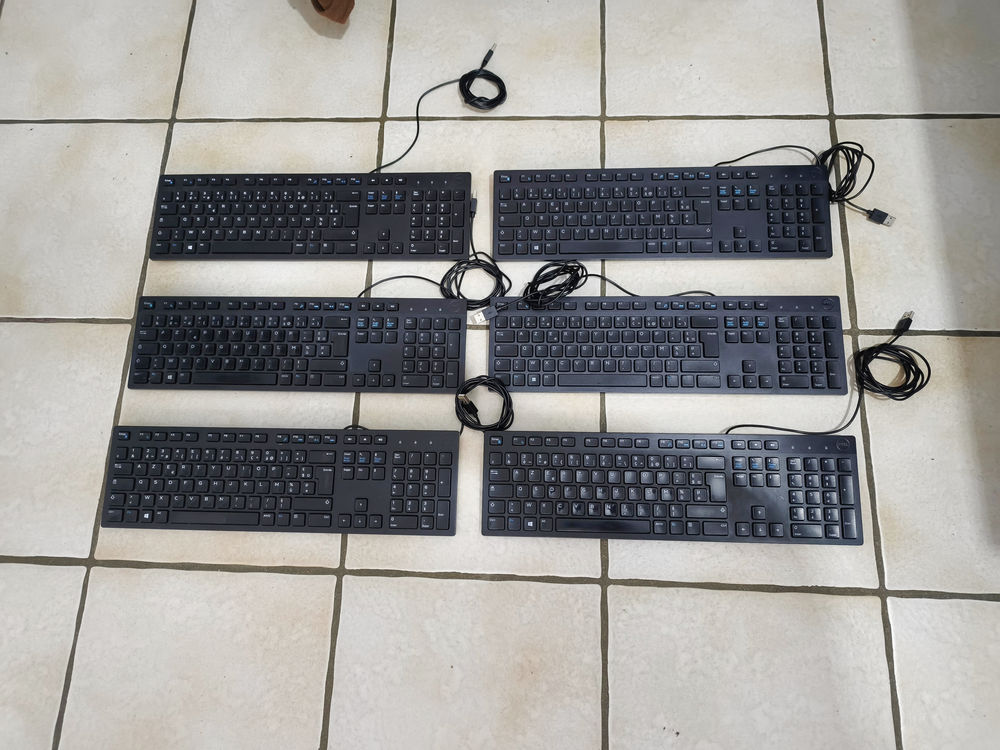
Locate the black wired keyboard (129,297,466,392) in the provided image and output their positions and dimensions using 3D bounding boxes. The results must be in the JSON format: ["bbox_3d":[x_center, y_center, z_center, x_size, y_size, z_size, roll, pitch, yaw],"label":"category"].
[{"bbox_3d":[-0.264,-0.040,0.871,0.443,0.024,0.127,1,75,4],"label":"black wired keyboard"}]

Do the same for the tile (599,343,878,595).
[{"bbox_3d":[0.287,0.096,0.815,0.307,0.010,0.305,1,75,4],"label":"tile"}]

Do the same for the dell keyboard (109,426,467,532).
[{"bbox_3d":[-0.271,0.130,0.821,0.442,0.023,0.127,1,75,4],"label":"dell keyboard"}]

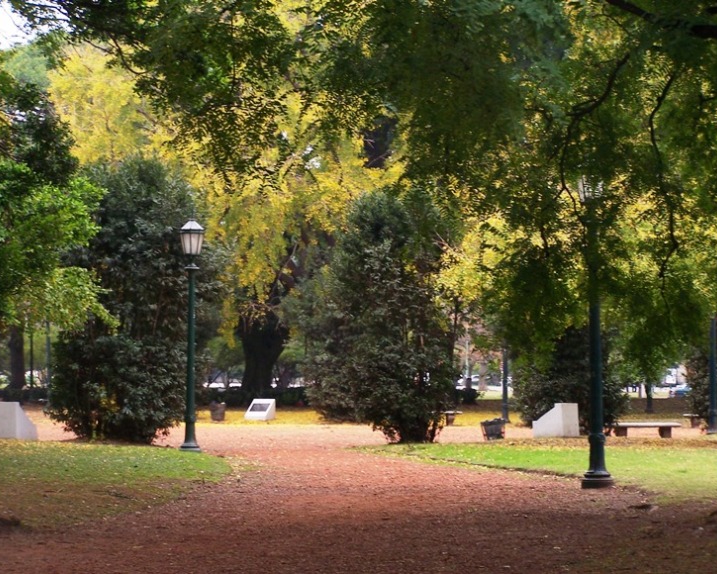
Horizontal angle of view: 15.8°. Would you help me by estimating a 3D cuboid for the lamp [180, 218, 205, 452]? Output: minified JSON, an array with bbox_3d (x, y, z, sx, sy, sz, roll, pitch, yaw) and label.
[{"bbox_3d":[-3.444,0.993,53.500,0.480,4.820,0.480,0,-2,0],"label":"lamp"}]

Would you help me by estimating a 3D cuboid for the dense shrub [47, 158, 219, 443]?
[{"bbox_3d":[-5.389,0.302,62.500,4.200,6.900,4.000,0,-2,0],"label":"dense shrub"}]

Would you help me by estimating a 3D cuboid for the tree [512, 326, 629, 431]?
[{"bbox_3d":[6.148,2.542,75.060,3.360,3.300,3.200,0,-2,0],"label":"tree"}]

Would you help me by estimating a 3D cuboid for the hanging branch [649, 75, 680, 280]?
[{"bbox_3d":[3.195,-1.143,27.000,0.360,2.250,0.400,0,-2,0],"label":"hanging branch"}]

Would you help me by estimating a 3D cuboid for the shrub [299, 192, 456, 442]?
[{"bbox_3d":[0.459,0.737,62.500,3.700,6.050,3.600,0,-2,0],"label":"shrub"}]

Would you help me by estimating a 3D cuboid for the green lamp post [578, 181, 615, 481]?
[{"bbox_3d":[3.427,0.419,37.489,0.480,4.950,0.480,0,-2,0],"label":"green lamp post"}]

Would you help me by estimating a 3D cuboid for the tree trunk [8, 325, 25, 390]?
[{"bbox_3d":[-15.869,3.318,120.000,0.750,3.150,0.750,0,-2,0],"label":"tree trunk"}]

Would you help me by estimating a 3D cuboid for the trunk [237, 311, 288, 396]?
[{"bbox_3d":[-4.529,3.232,122.000,2.300,4.200,1.900,0,-2,0],"label":"trunk"}]

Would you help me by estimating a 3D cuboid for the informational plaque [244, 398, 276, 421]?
[{"bbox_3d":[-3.676,4.595,97.000,0.840,0.820,0.820,-1,-2,20],"label":"informational plaque"}]

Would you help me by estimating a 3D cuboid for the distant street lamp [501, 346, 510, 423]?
[{"bbox_3d":[5.212,2.404,92.087,0.470,4.800,0.470,0,-2,0],"label":"distant street lamp"}]

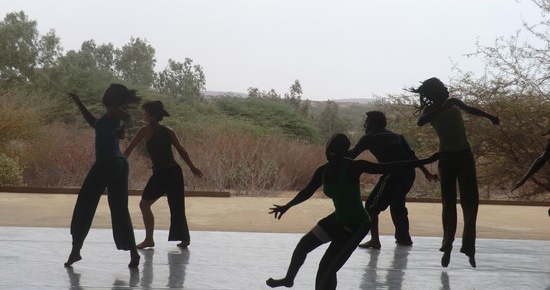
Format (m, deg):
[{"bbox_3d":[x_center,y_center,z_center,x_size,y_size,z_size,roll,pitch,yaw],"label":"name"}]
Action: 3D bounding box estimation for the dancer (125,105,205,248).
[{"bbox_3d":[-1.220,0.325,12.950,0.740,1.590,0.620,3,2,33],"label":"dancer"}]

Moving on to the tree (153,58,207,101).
[{"bbox_3d":[-3.960,-1.600,50.000,2.500,4.100,2.500,1,2,0],"label":"tree"}]

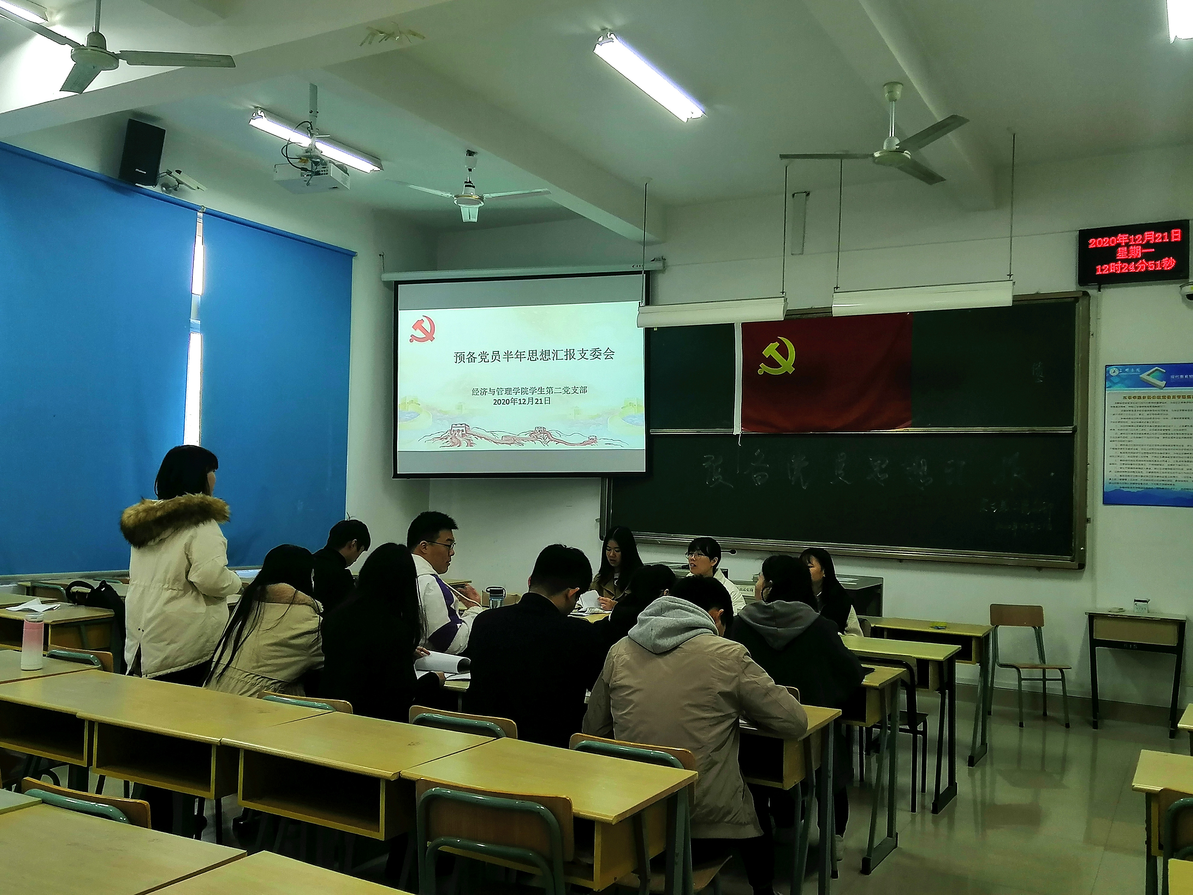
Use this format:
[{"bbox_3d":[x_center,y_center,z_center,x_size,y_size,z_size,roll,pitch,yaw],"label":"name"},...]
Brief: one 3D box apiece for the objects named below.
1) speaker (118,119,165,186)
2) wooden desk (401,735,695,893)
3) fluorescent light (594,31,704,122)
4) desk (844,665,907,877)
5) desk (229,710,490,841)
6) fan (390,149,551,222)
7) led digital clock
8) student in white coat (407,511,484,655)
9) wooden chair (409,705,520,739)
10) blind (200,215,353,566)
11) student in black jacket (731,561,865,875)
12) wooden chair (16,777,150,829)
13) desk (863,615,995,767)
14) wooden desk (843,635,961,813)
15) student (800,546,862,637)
[{"bbox_3d":[-3.307,-2.118,6.945,0.260,0.420,0.240,4,12,-46],"label":"speaker"},{"bbox_3d":[-0.133,1.257,2.590,0.649,0.761,0.470,0,-3,30],"label":"wooden desk"},{"bbox_3d":[0.409,-2.323,6.179,0.210,0.130,1.260,0,-3,31],"label":"fluorescent light"},{"bbox_3d":[0.979,1.364,4.264,0.649,0.761,0.470,0,-3,31],"label":"desk"},{"bbox_3d":[-0.696,1.229,2.809,0.610,0.750,0.450,1,-3,27],"label":"desk"},{"bbox_3d":[-0.971,-2.155,7.750,1.250,0.440,1.250,0,-3,31],"label":"fan"},{"bbox_3d":[3.912,-1.407,7.039,0.700,0.420,0.080,0,-3,31],"label":"led digital clock"},{"bbox_3d":[-0.557,0.995,4.104,0.750,1.400,0.520,1,-3,22],"label":"student in white coat"},{"bbox_3d":[-0.377,1.250,3.256,0.390,0.770,0.410,1,-3,22],"label":"wooden chair"},{"bbox_3d":[-2.718,-0.421,8.259,0.070,2.827,1.680,0,-3,31],"label":"blind"},{"bbox_3d":[0.816,1.081,3.992,0.560,1.250,0.660,1,-3,24],"label":"student in black jacket"},{"bbox_3d":[-1.120,1.207,2.412,0.395,0.790,0.460,0,-3,24],"label":"wooden chair"},{"bbox_3d":[2.019,1.450,5.758,0.600,0.750,0.450,0,-3,31],"label":"desk"},{"bbox_3d":[1.509,1.413,5.015,0.649,0.761,0.470,0,-3,31],"label":"wooden desk"},{"bbox_3d":[1.253,1.191,5.559,0.720,1.240,0.480,4,-3,-39],"label":"student"}]

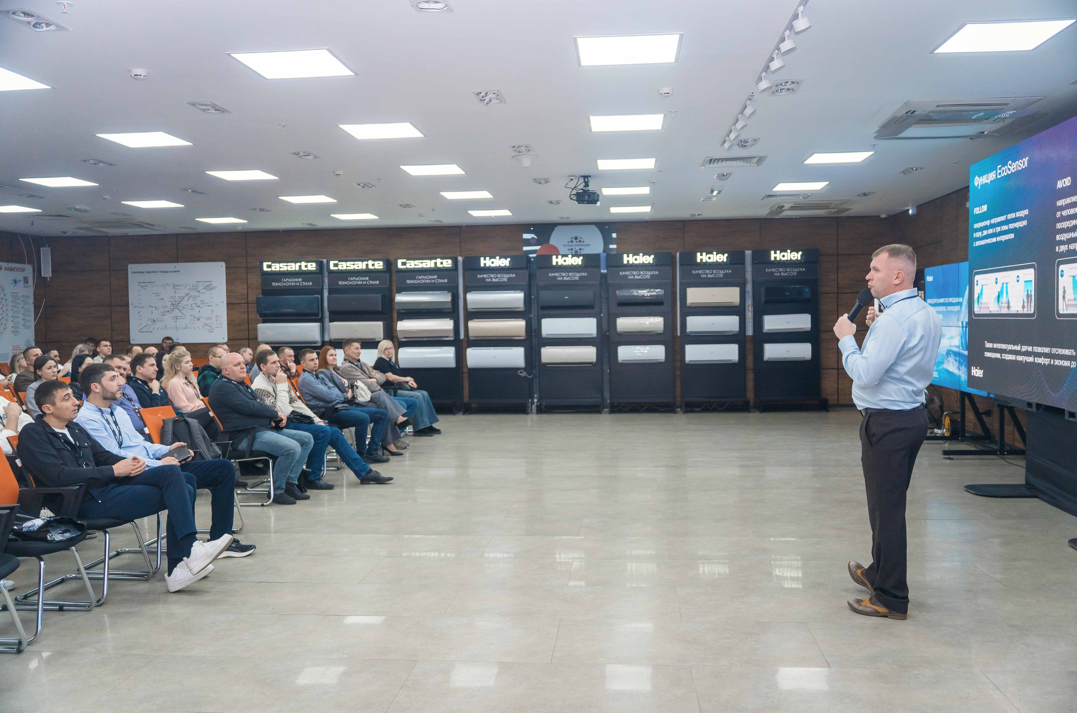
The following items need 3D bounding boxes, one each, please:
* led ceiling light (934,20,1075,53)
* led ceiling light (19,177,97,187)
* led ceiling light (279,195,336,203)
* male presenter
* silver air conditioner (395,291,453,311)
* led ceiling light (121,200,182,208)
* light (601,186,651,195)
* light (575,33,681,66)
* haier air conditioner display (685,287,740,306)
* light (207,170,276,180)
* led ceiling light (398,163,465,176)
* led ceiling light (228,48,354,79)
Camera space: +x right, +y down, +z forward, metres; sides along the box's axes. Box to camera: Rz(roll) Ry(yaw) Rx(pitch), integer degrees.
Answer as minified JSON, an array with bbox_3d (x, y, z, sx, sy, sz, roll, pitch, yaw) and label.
[{"bbox_3d":[2.672,-1.846,5.191,0.590,0.030,0.590,-1,2,6],"label":"led ceiling light"},{"bbox_3d":[-5.235,-1.914,9.823,0.590,0.030,0.590,-1,2,6],"label":"led ceiling light"},{"bbox_3d":[-2.898,-1.984,11.313,0.595,0.030,0.595,-1,2,6],"label":"led ceiling light"},{"bbox_3d":[1.712,0.347,4.426,0.530,1.790,0.520,1,3,37],"label":"male presenter"},{"bbox_3d":[-1.801,-0.878,14.301,0.907,0.307,0.225,-1,2,6],"label":"silver air conditioner"},{"bbox_3d":[-5.027,-1.994,11.725,0.590,0.030,0.590,-1,2,6],"label":"led ceiling light"},{"bbox_3d":[1.075,-2.038,11.055,0.595,0.030,0.595,-1,2,6],"label":"light"},{"bbox_3d":[0.514,-1.758,5.146,0.595,0.030,0.595,0,2,5],"label":"light"},{"bbox_3d":[2.666,-0.903,13.679,0.790,0.280,0.200,0,2,7],"label":"haier air conditioner display"},{"bbox_3d":[-3.153,-1.943,9.592,0.590,0.040,0.580,-1,2,6],"label":"light"},{"bbox_3d":[-1.103,-1.968,9.445,0.590,0.040,0.580,-1,2,6],"label":"led ceiling light"},{"bbox_3d":[-1.503,-1.812,5.553,0.590,0.040,0.580,-1,2,6],"label":"led ceiling light"}]

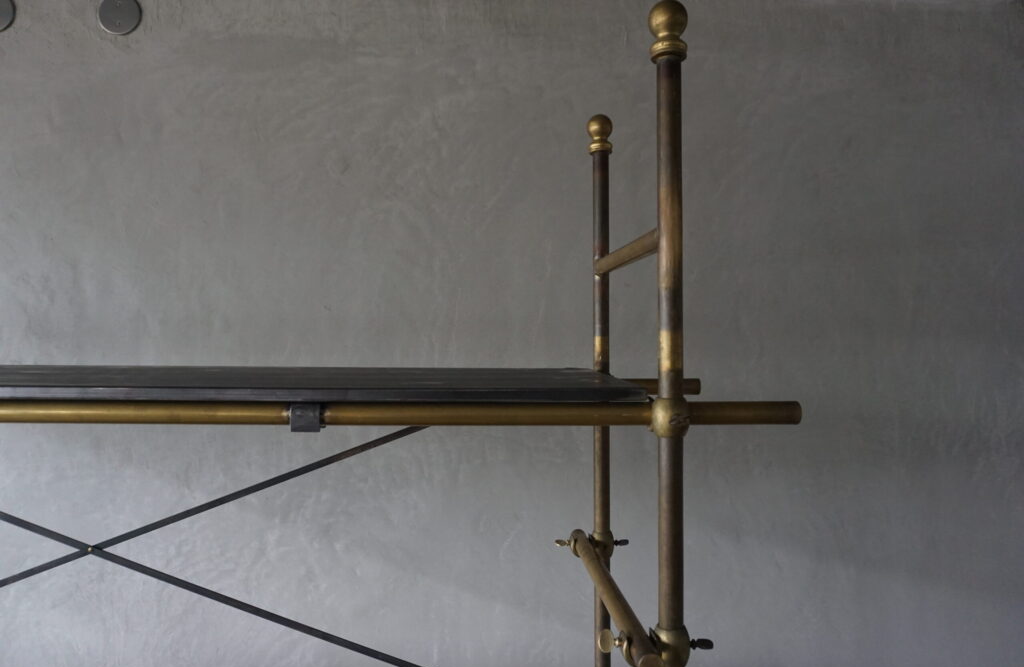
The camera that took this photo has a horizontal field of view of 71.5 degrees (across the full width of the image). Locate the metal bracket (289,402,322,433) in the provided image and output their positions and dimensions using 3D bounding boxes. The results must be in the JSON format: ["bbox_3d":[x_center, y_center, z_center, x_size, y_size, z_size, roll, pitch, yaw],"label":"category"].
[{"bbox_3d":[-0.261,0.107,0.915,0.038,0.039,0.030,0,0,0],"label":"metal bracket"}]

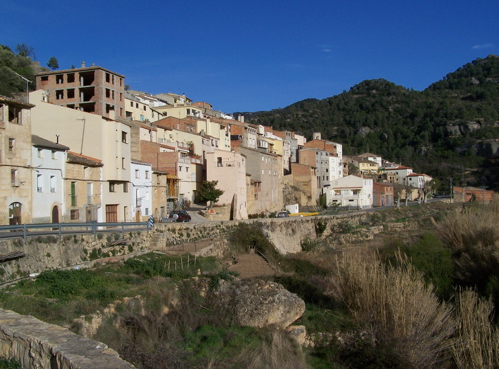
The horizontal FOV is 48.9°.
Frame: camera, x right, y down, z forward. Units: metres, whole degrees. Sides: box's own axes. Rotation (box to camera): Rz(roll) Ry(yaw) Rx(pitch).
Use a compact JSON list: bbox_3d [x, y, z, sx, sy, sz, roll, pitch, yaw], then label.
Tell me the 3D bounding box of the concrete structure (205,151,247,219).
[{"bbox_3d":[-3.665,0.173,91.122,5.100,11.099,9.500,0,-1,10],"label":"concrete structure"}]

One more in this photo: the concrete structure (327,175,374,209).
[{"bbox_3d":[31.320,2.820,171.090,11.300,9.810,11.900,-2,-2,29],"label":"concrete structure"}]

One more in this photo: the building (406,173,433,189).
[{"bbox_3d":[68.465,-1.067,222.051,5.500,6.635,13.500,-1,-1,38],"label":"building"}]

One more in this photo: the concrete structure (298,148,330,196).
[{"bbox_3d":[21.940,-3.850,187.080,6.800,15.340,9.500,-2,-2,35],"label":"concrete structure"}]

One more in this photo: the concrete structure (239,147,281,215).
[{"bbox_3d":[2.366,-0.496,112.696,4.700,13.368,12.500,0,-1,21],"label":"concrete structure"}]

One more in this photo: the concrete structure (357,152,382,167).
[{"bbox_3d":[58.720,-11.570,267.370,8.300,7.160,7.500,0,-2,-28],"label":"concrete structure"}]

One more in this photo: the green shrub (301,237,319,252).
[{"bbox_3d":[10.940,10.940,100.000,3.200,2.600,3.000,-1,-2,0],"label":"green shrub"}]

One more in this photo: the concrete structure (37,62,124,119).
[{"bbox_3d":[-32.890,-16.170,106.330,14.400,9.940,8.000,-2,-2,19],"label":"concrete structure"}]

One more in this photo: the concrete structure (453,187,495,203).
[{"bbox_3d":[70.450,3.370,173.080,10.800,4.780,5.400,0,-2,-15],"label":"concrete structure"}]

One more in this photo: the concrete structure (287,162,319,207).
[{"bbox_3d":[13.234,0.067,134.166,5.600,10.184,6.800,0,-1,20],"label":"concrete structure"}]

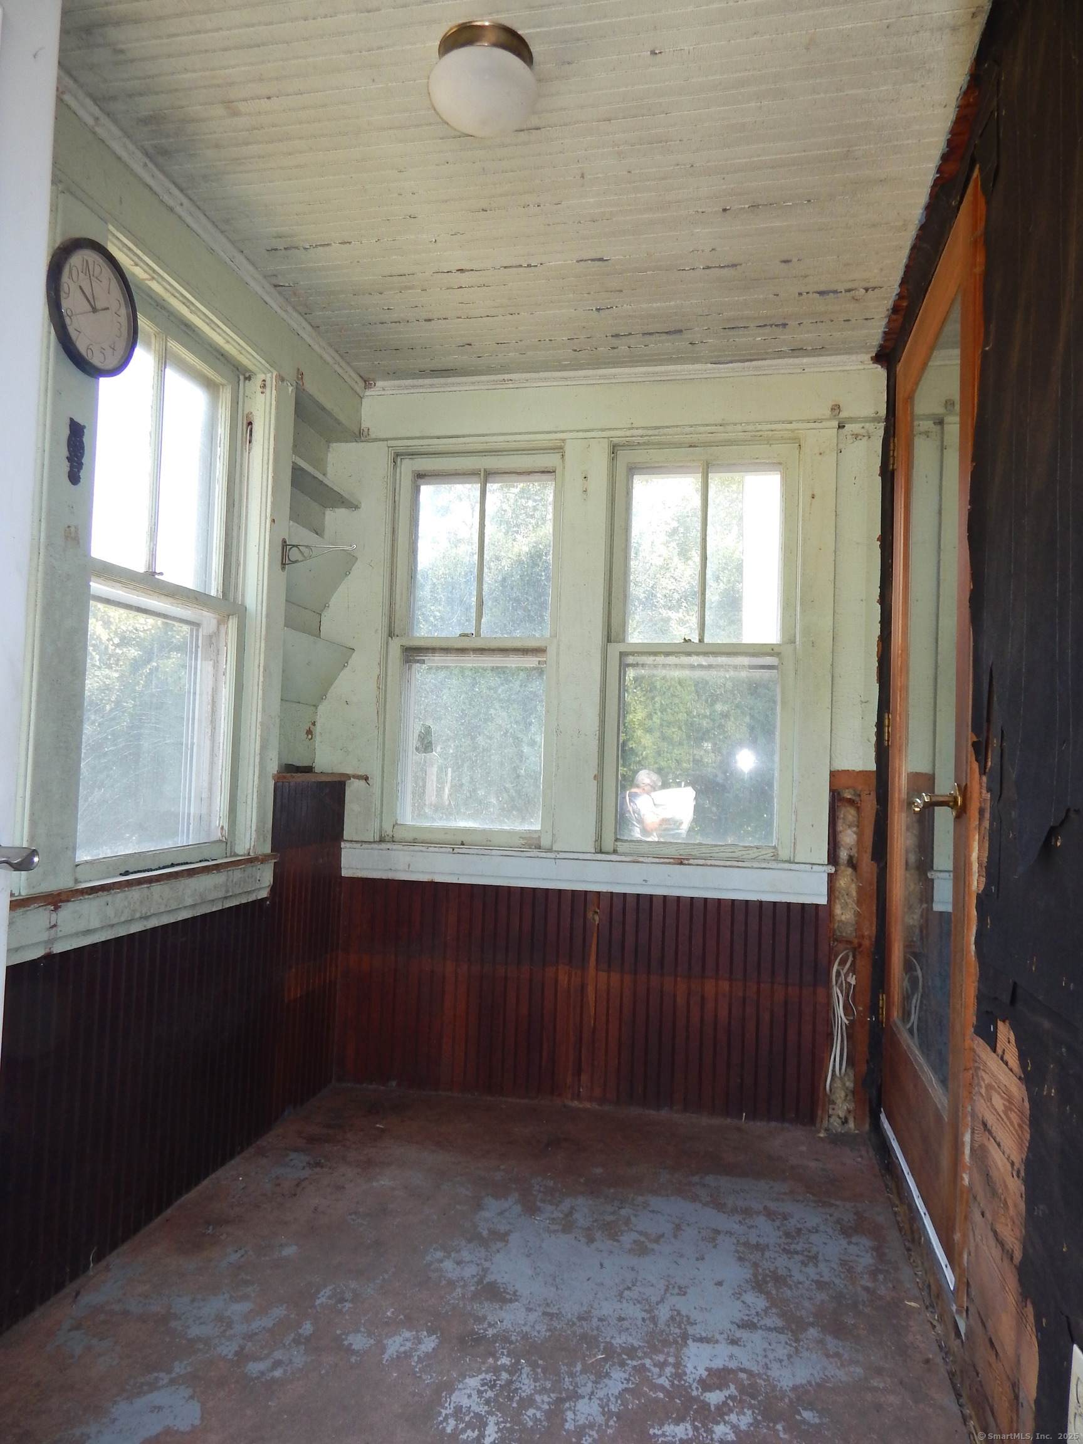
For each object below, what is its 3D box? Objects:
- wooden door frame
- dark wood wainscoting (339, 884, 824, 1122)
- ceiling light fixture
[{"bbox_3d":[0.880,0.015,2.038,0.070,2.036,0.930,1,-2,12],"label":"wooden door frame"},{"bbox_3d":[0.088,0.854,2.856,1.518,0.658,0.030,1,-2,12],"label":"dark wood wainscoting"},{"bbox_3d":[-0.099,-1.104,1.601,0.190,0.112,0.190,2,-2,0],"label":"ceiling light fixture"}]

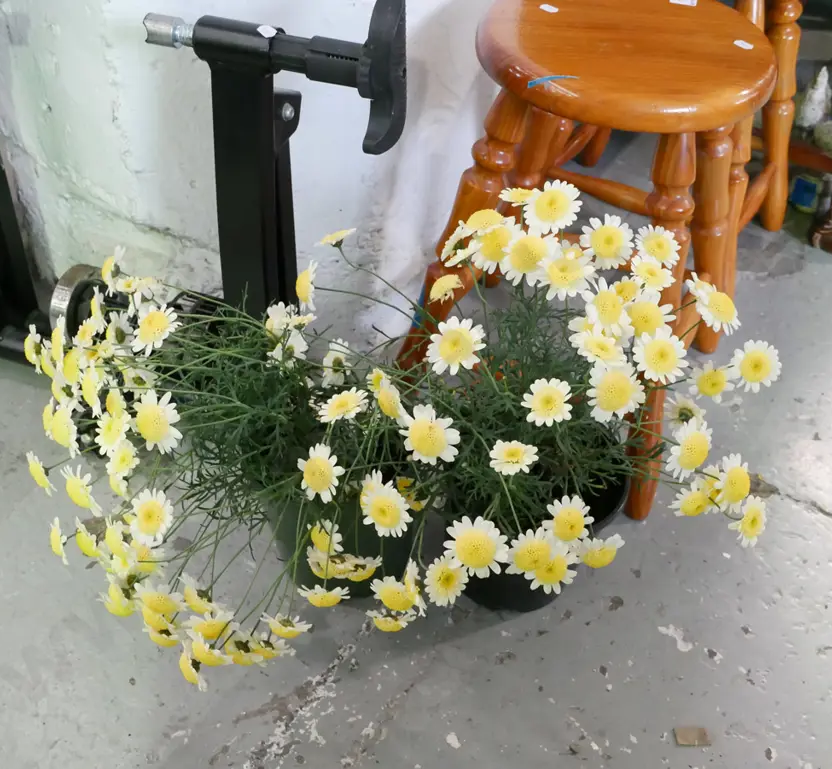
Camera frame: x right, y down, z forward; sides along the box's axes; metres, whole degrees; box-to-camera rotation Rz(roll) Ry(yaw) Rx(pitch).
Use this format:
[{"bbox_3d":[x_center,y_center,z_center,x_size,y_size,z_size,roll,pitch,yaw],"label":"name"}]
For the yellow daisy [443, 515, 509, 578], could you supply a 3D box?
[{"bbox_3d":[0.050,0.137,0.850,0.054,0.054,0.019,5,6,3],"label":"yellow daisy"}]

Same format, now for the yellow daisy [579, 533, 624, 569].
[{"bbox_3d":[0.176,0.157,0.953,0.045,0.045,0.021,-2,51,-5],"label":"yellow daisy"}]

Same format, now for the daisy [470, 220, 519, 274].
[{"bbox_3d":[0.071,-0.123,0.902,0.049,0.049,0.020,33,20,26],"label":"daisy"}]

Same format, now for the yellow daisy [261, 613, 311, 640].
[{"bbox_3d":[-0.117,0.219,0.915,0.046,0.017,0.046,13,3,10],"label":"yellow daisy"}]

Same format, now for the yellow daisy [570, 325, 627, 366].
[{"bbox_3d":[0.158,-0.034,0.870,0.050,0.016,0.050,-13,46,-27],"label":"yellow daisy"}]

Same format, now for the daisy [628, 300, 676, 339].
[{"bbox_3d":[0.204,-0.057,0.892,0.049,0.049,0.020,21,22,17],"label":"daisy"}]

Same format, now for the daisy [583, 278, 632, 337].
[{"bbox_3d":[0.164,-0.067,0.860,0.051,0.051,0.018,-25,8,-26],"label":"daisy"}]

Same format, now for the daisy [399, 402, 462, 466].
[{"bbox_3d":[0.012,0.042,0.841,0.050,0.050,0.020,7,17,4],"label":"daisy"}]

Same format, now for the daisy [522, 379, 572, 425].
[{"bbox_3d":[0.117,0.016,0.900,0.046,0.015,0.046,16,72,13],"label":"daisy"}]

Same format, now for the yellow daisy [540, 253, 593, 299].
[{"bbox_3d":[0.132,-0.096,0.890,0.048,0.017,0.048,27,65,23],"label":"yellow daisy"}]

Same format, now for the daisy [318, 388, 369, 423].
[{"bbox_3d":[-0.066,0.019,0.915,0.049,0.015,0.049,-2,39,31],"label":"daisy"}]

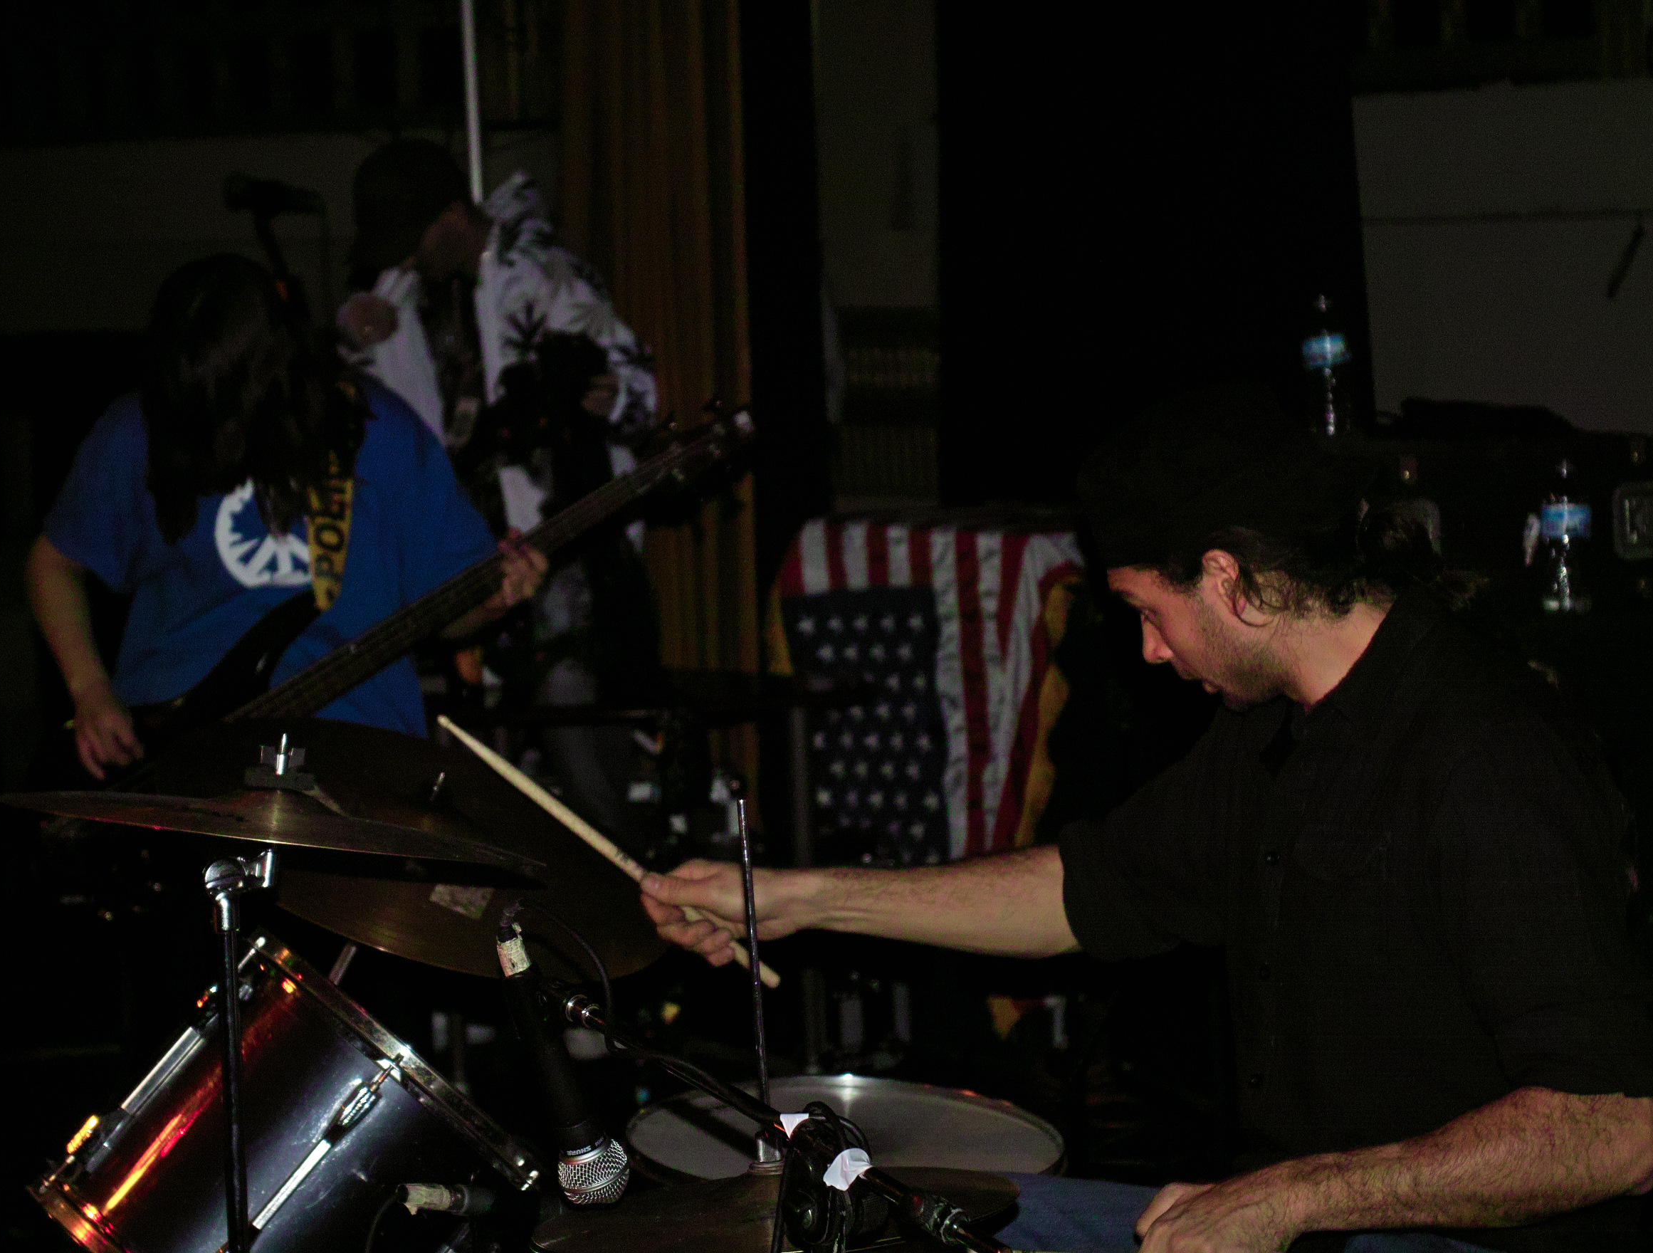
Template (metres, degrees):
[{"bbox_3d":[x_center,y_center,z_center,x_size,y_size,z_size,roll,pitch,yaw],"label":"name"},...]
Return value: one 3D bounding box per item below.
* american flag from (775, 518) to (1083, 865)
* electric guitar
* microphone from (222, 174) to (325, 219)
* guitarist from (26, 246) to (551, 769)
[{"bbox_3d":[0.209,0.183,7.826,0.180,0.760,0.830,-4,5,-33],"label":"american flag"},{"bbox_3d":[-0.542,0.033,5.450,1.130,0.320,0.085,-31,-3,12],"label":"electric guitar"},{"bbox_3d":[-0.741,-0.577,5.950,0.158,0.054,0.054,8,2,-12],"label":"microphone"},{"bbox_3d":[-0.645,0.298,5.520,0.640,1.520,0.480,-2,4,-3],"label":"guitarist"}]

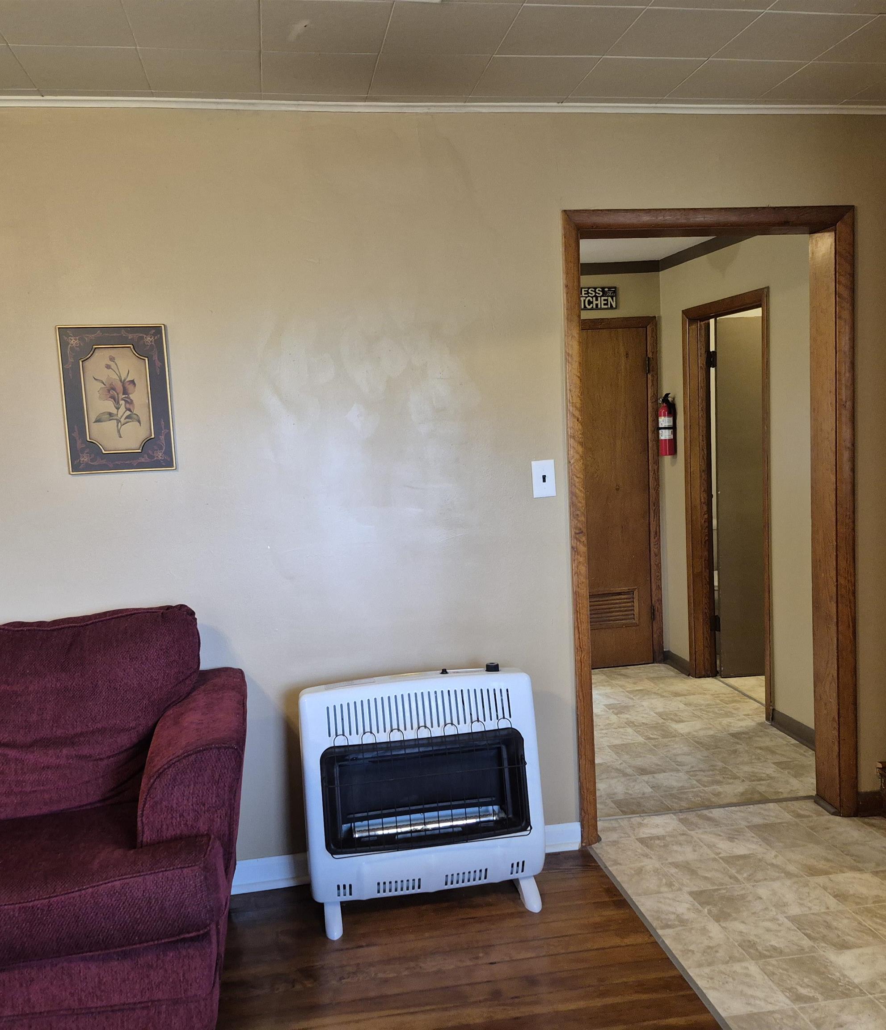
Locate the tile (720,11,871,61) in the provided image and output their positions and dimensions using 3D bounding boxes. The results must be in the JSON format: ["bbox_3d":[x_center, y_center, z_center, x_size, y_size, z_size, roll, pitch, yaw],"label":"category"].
[{"bbox_3d":[0.907,-1.254,2.384,0.305,0.018,0.305,-4,6,-10],"label":"tile"}]

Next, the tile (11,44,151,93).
[{"bbox_3d":[-0.928,-1.164,2.375,0.305,0.016,0.305,-4,6,-10],"label":"tile"}]

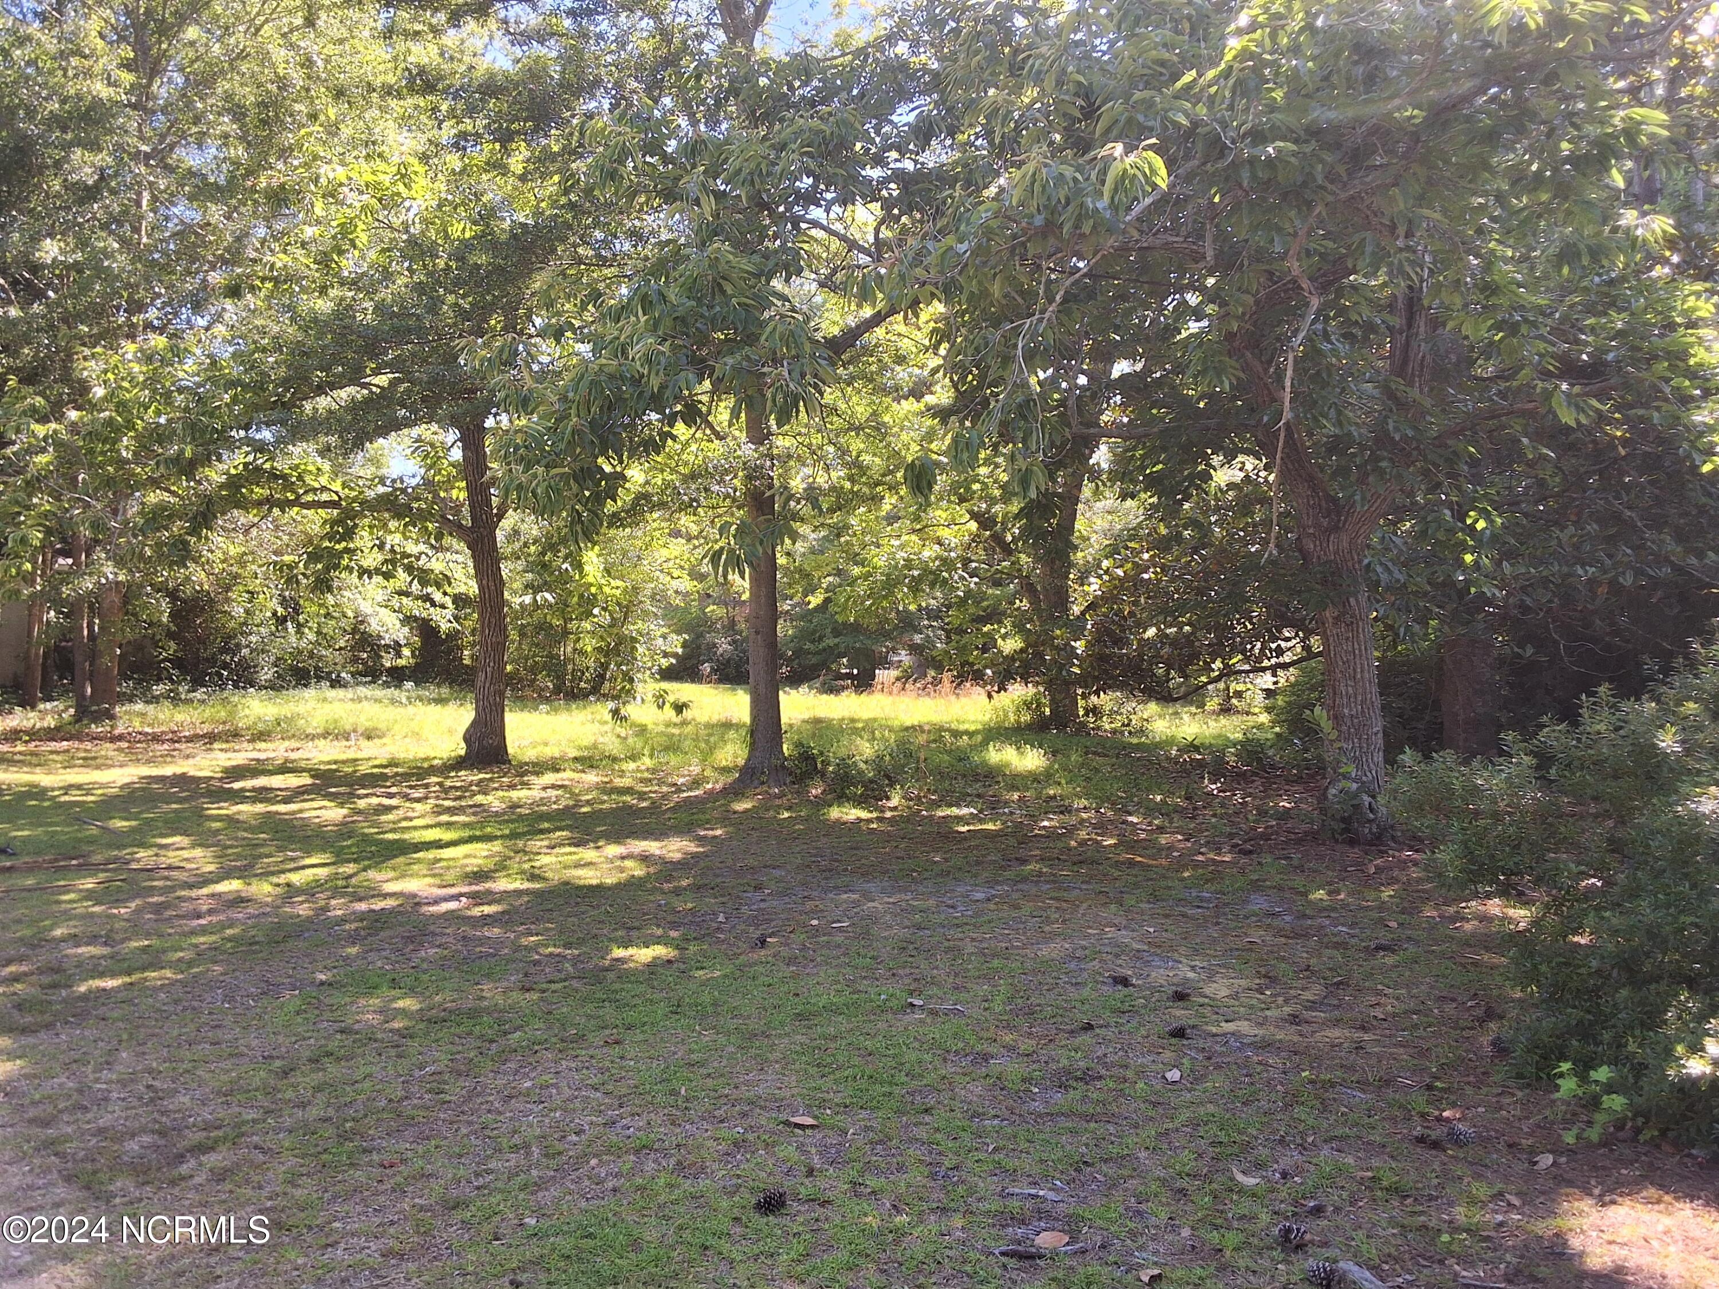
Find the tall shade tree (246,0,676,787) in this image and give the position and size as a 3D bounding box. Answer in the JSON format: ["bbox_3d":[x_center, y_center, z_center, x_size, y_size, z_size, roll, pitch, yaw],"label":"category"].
[{"bbox_3d":[-4.950,-3.250,17.200,5.400,9.500,5.000,0,0,0],"label":"tall shade tree"}]

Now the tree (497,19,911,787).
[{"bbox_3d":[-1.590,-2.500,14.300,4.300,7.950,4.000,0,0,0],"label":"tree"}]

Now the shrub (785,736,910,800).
[{"bbox_3d":[-0.150,1.250,13.900,1.250,0.640,1.000,0,0,0],"label":"shrub"}]

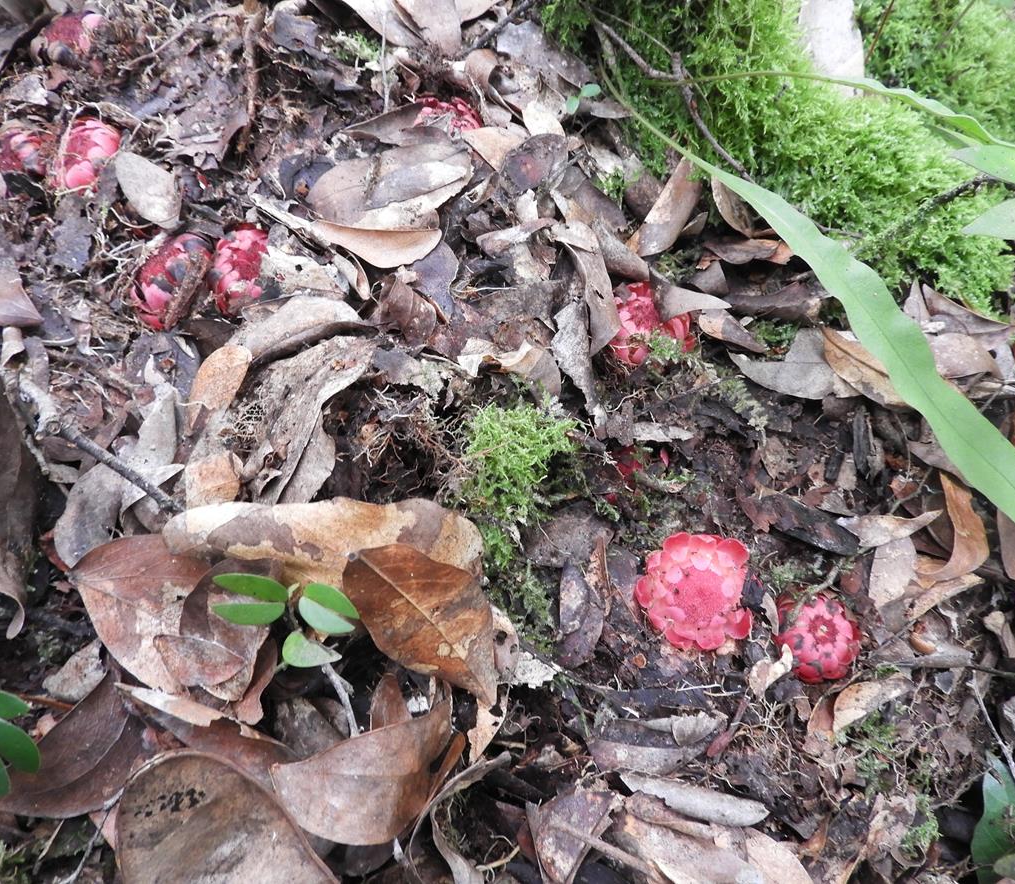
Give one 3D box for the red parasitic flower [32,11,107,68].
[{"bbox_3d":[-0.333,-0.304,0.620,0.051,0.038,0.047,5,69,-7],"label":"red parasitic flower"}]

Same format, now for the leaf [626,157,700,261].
[{"bbox_3d":[0.120,-0.172,0.602,0.032,0.016,0.089,22,75,16],"label":"leaf"}]

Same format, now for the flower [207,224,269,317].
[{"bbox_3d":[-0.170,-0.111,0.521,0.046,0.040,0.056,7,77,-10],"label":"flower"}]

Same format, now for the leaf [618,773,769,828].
[{"bbox_3d":[0.083,0.157,0.362,0.065,0.012,0.015,12,58,8],"label":"leaf"}]

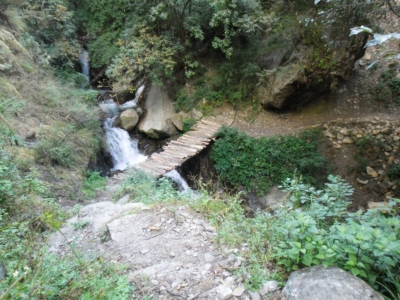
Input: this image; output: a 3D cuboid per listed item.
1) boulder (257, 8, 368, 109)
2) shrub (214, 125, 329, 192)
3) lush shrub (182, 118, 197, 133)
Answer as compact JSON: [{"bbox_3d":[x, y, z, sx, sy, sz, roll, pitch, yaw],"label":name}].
[{"bbox_3d":[3.857,-3.332,11.300,3.400,3.000,2.700,3,20,9],"label":"boulder"},{"bbox_3d":[1.805,0.262,8.600,3.000,1.650,1.200,2,20,5],"label":"shrub"},{"bbox_3d":[-0.330,-0.770,9.800,0.420,0.400,0.380,0,20,0],"label":"lush shrub"}]

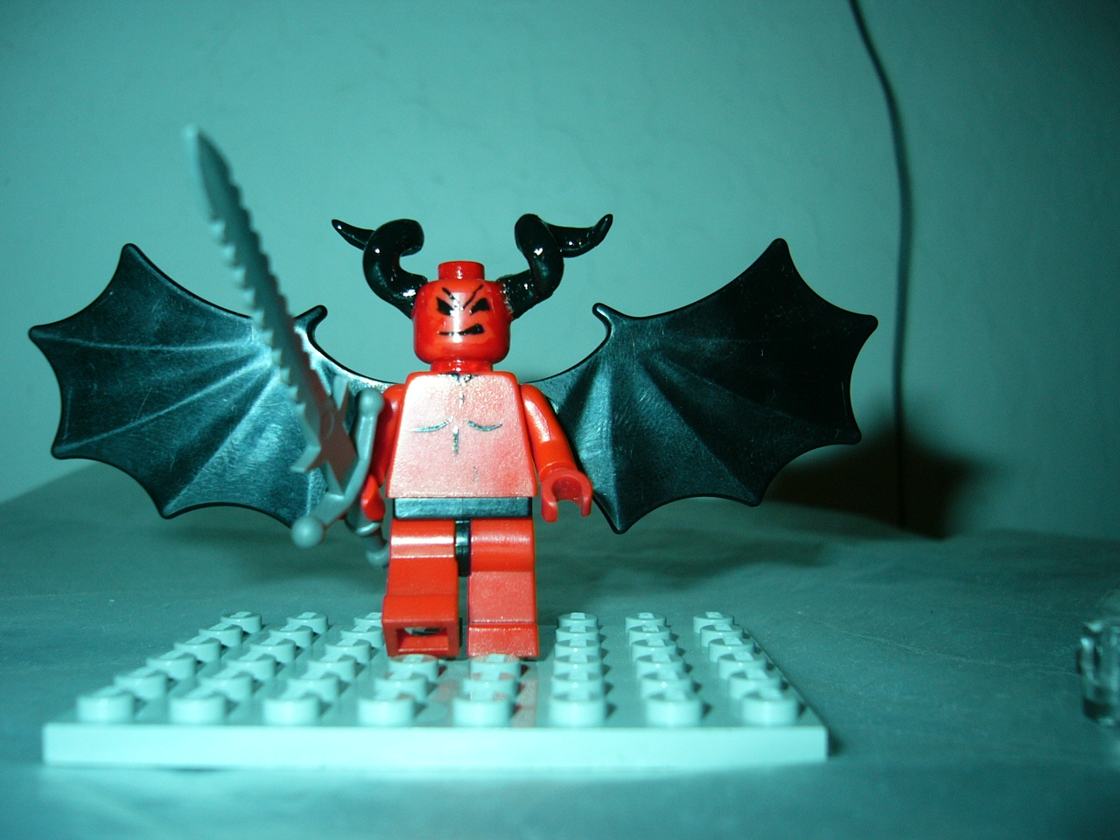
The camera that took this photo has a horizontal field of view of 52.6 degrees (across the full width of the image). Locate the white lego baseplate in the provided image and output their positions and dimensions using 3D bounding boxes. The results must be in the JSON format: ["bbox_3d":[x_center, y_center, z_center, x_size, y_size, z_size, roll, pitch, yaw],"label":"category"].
[{"bbox_3d":[-0.010,0.026,0.114,0.064,0.005,0.048,0,-1,1],"label":"white lego baseplate"}]

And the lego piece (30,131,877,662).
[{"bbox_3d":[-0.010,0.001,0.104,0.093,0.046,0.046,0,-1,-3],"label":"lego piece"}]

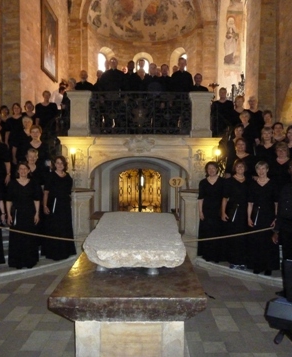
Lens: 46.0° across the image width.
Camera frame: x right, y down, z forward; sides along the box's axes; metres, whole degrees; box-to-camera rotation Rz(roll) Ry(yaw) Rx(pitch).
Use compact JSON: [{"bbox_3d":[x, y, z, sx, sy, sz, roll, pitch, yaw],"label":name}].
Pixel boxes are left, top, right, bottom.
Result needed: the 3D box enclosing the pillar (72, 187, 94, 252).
[{"bbox_3d":[-1.136,0.784,6.200,0.370,1.220,0.380,0,3,0],"label":"pillar"}]

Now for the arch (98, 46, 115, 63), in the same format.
[{"bbox_3d":[-1.531,-4.849,13.500,0.750,0.620,0.400,-2,4,-40],"label":"arch"}]

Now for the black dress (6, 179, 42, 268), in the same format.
[{"bbox_3d":[-1.859,0.696,5.260,0.530,1.360,0.360,-1,3,-20],"label":"black dress"}]

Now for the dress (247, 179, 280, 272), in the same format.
[{"bbox_3d":[1.736,0.687,5.080,0.500,1.370,0.350,1,3,18],"label":"dress"}]

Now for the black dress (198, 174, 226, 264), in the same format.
[{"bbox_3d":[1.091,0.668,5.600,0.500,1.390,0.360,1,3,14],"label":"black dress"}]

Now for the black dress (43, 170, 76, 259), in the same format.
[{"bbox_3d":[-1.414,0.629,5.620,0.540,1.420,0.380,-1,3,-25],"label":"black dress"}]

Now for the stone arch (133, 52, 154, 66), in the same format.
[{"bbox_3d":[-0.102,-4.825,14.000,0.840,0.620,0.420,0,3,0],"label":"stone arch"}]

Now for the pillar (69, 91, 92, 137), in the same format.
[{"bbox_3d":[-1.411,-1.383,7.350,0.500,0.960,0.460,0,3,0],"label":"pillar"}]

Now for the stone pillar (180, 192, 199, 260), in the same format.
[{"bbox_3d":[0.784,0.848,6.200,0.360,1.230,0.380,0,3,0],"label":"stone pillar"}]

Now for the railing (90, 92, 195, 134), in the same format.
[{"bbox_3d":[-0.117,-1.370,7.300,2.200,0.920,0.100,0,3,0],"label":"railing"}]

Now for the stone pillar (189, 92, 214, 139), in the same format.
[{"bbox_3d":[1.187,-1.347,7.350,0.500,0.960,0.460,0,3,0],"label":"stone pillar"}]

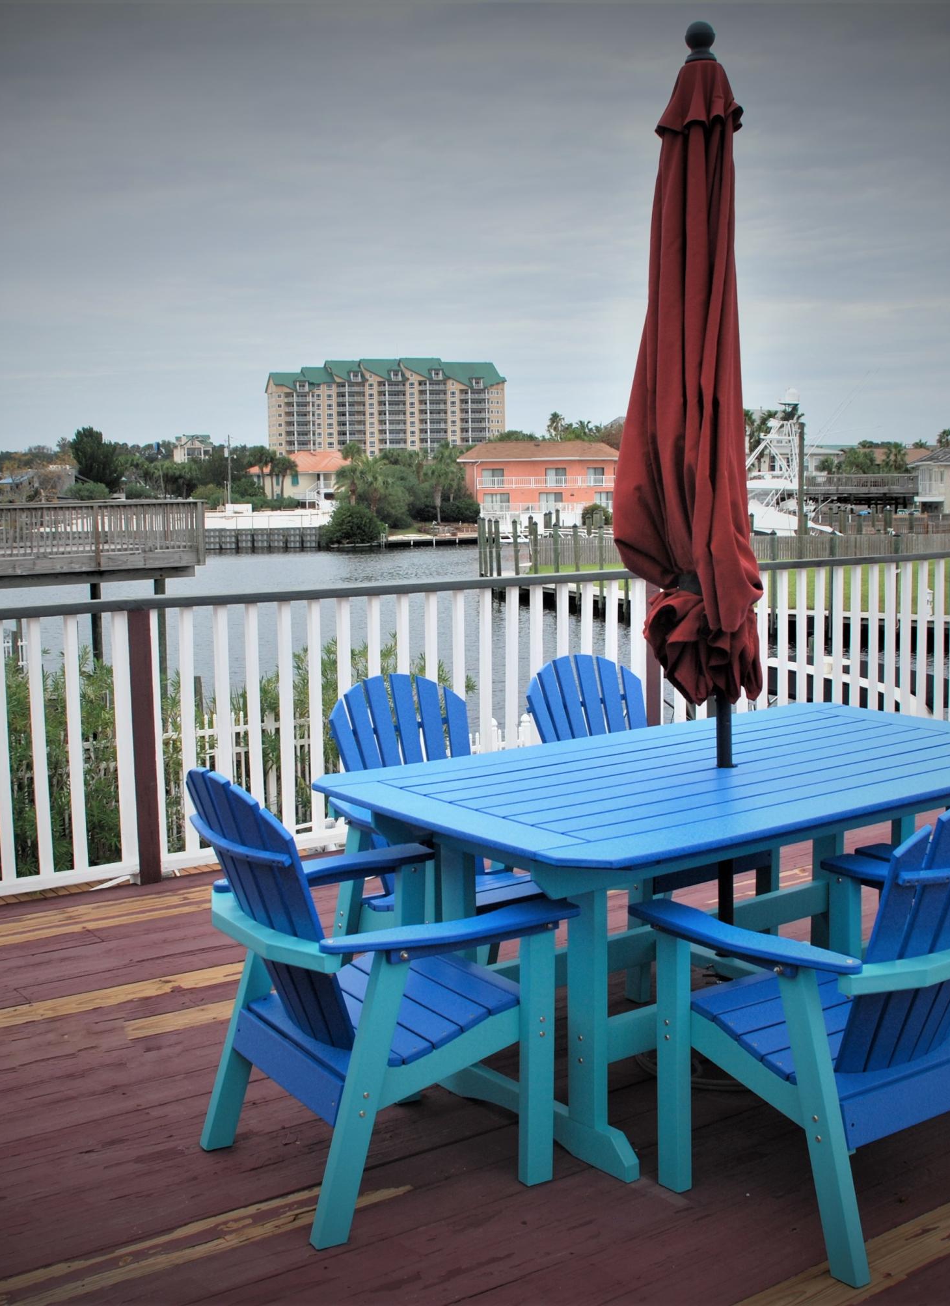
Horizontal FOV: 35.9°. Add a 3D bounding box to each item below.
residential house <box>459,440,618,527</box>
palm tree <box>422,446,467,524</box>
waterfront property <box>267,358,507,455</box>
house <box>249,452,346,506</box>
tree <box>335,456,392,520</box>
[{"bbox_3d":[6.820,-18.236,158.367,16.500,8.900,11.000,-2,7,-11],"label":"residential house"},{"bbox_3d":[-3.289,-16.773,147.040,4.500,7.700,4.500,-1,6,0],"label":"palm tree"},{"bbox_3d":[-27.545,-68.399,451.076,73.000,41.700,22.000,-2,6,-5],"label":"waterfront property"},{"bbox_3d":[-23.895,-24.086,203.516,14.000,7.400,11.000,-2,6,-5],"label":"house"},{"bbox_3d":[-11.093,-16.362,145.058,5.200,6.100,5.200,-1,6,0],"label":"tree"}]

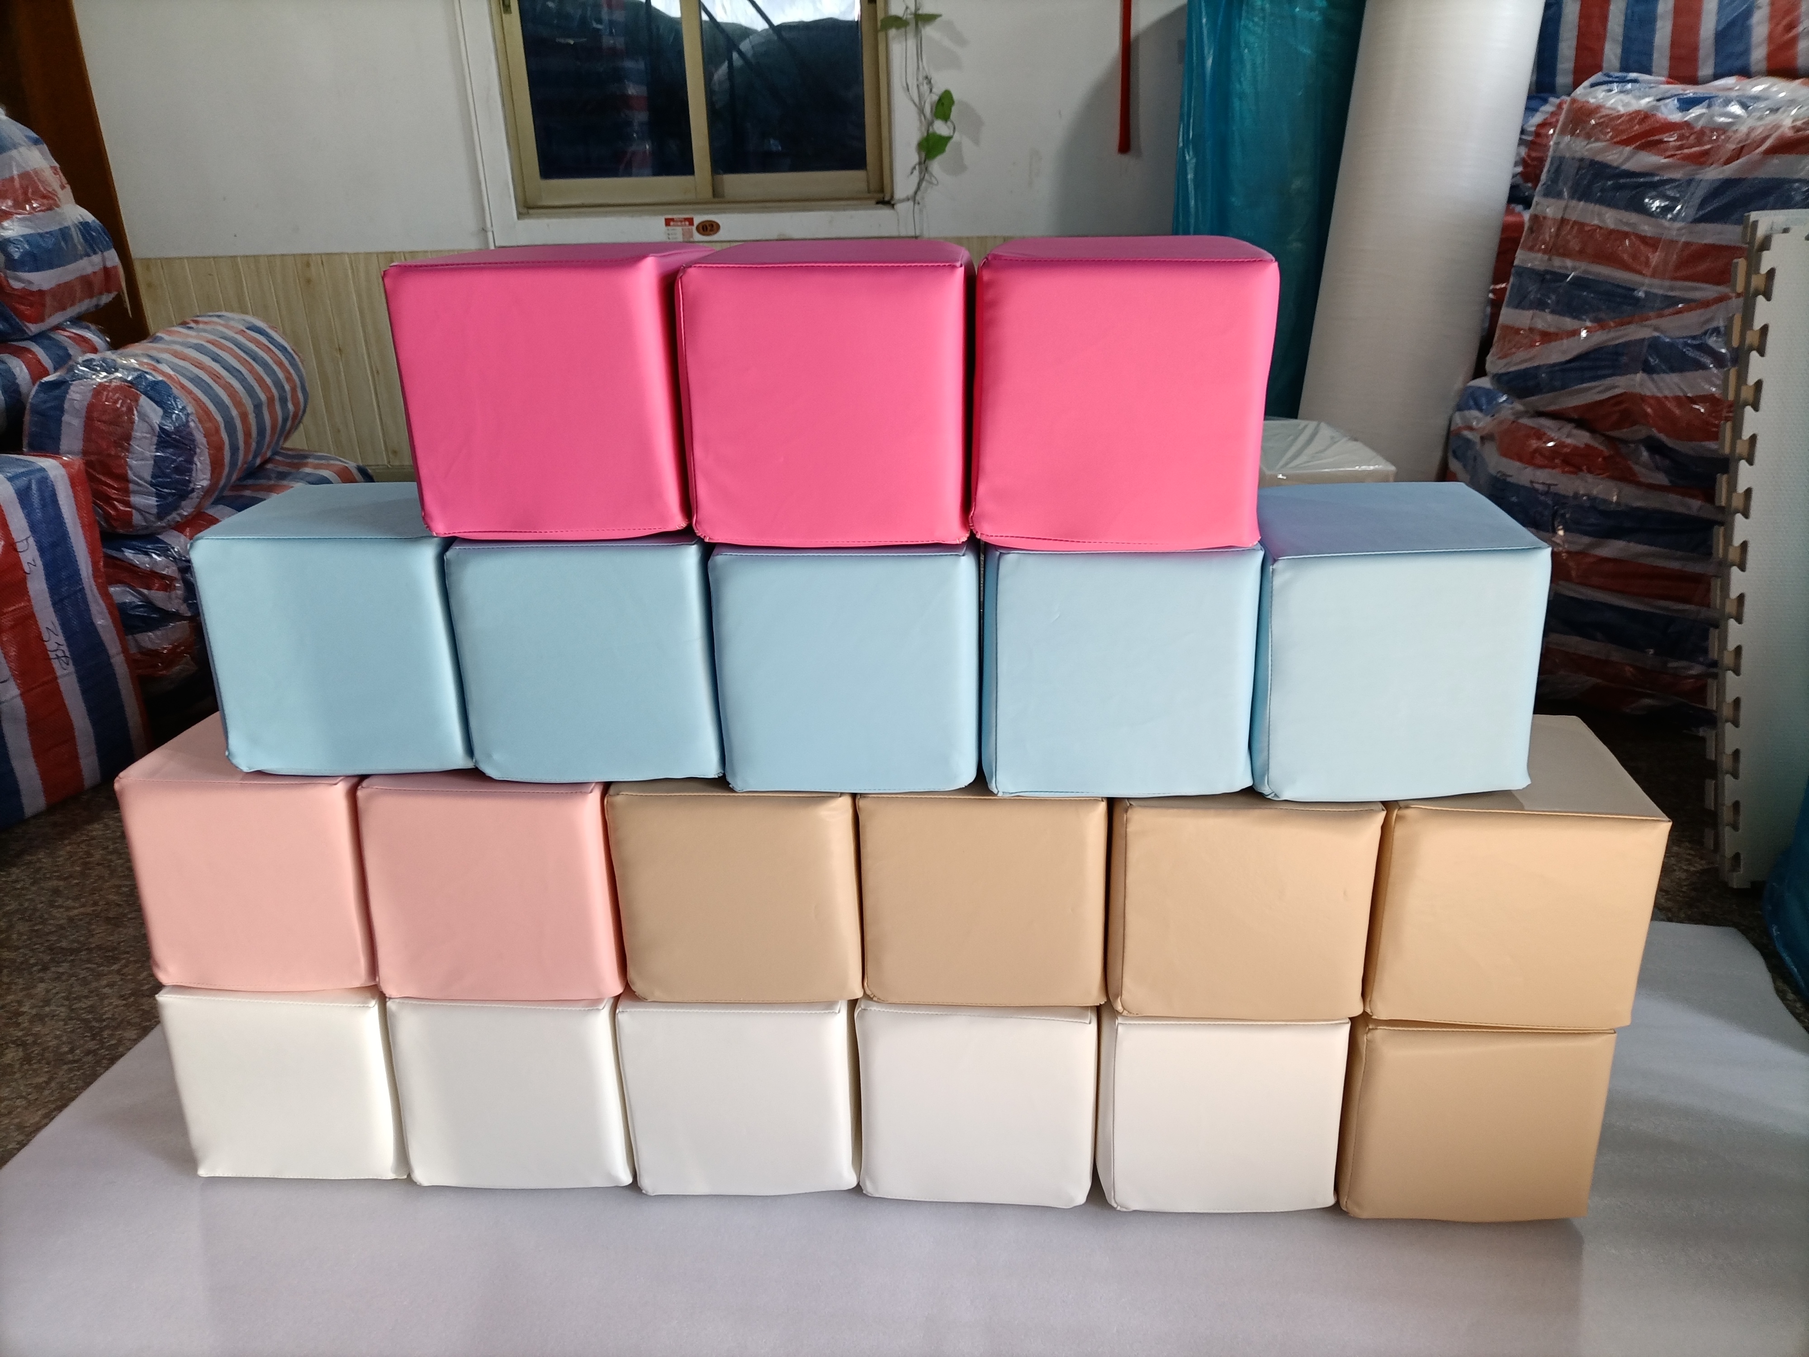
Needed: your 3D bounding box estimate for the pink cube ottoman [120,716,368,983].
[{"bbox_3d":[-0.711,0.184,1.612,0.264,0.263,0.261,0,21,3],"label":"pink cube ottoman"}]

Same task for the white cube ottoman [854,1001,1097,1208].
[{"bbox_3d":[0.084,0.420,1.592,0.253,0.251,0.253,0,23,3],"label":"white cube ottoman"}]

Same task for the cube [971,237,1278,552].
[{"bbox_3d":[0.210,-0.293,1.351,0.264,0.263,0.261,1,21,6],"label":"cube"}]

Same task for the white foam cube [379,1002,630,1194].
[{"bbox_3d":[-0.445,0.435,1.681,0.264,0.263,0.261,0,21,3],"label":"white foam cube"}]

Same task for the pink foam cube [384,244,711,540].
[{"bbox_3d":[-0.335,-0.304,1.398,0.264,0.263,0.261,0,21,2],"label":"pink foam cube"}]

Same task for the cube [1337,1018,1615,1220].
[{"bbox_3d":[0.636,0.446,1.615,0.264,0.263,0.261,0,21,3],"label":"cube"}]

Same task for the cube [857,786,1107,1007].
[{"bbox_3d":[0.086,0.183,1.509,0.253,0.251,0.253,0,23,2],"label":"cube"}]

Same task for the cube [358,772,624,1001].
[{"bbox_3d":[-0.437,0.189,1.588,0.264,0.263,0.261,0,21,2],"label":"cube"}]

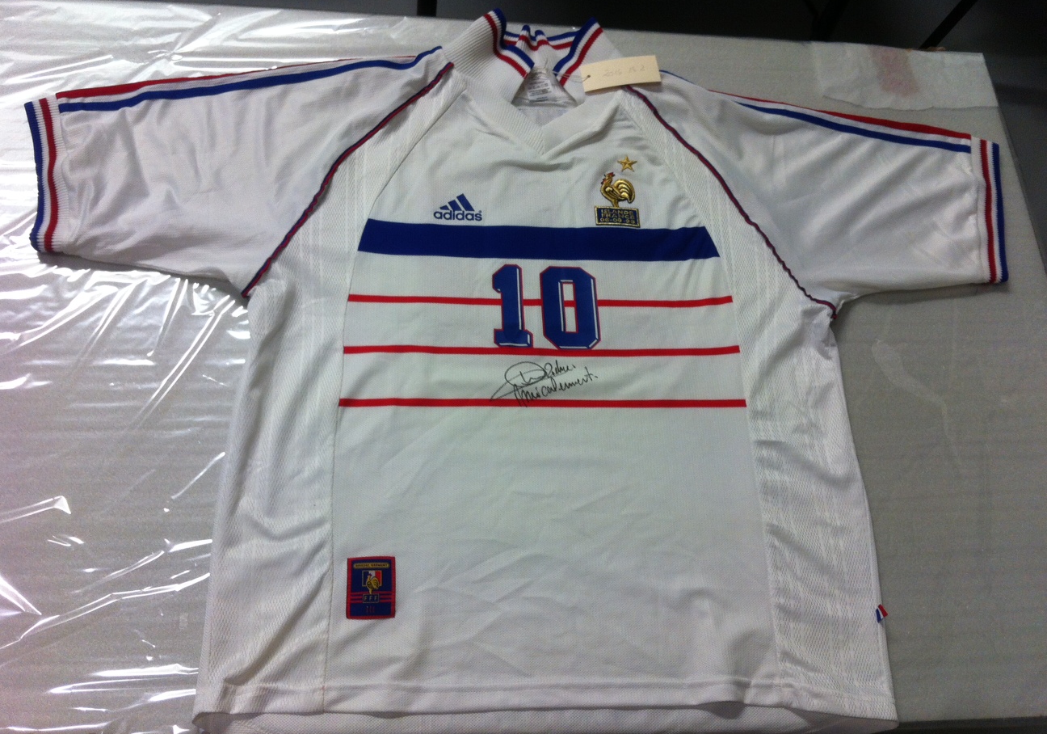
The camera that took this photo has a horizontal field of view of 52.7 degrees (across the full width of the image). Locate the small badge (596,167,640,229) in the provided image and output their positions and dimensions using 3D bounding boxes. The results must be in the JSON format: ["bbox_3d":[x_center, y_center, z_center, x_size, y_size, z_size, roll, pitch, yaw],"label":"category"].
[{"bbox_3d":[0.103,-0.186,1.173,0.049,0.005,0.073,2,64,-6],"label":"small badge"}]

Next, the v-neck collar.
[{"bbox_3d":[0.015,-0.321,1.204,0.211,0.060,0.163,1,64,-6],"label":"v-neck collar"}]

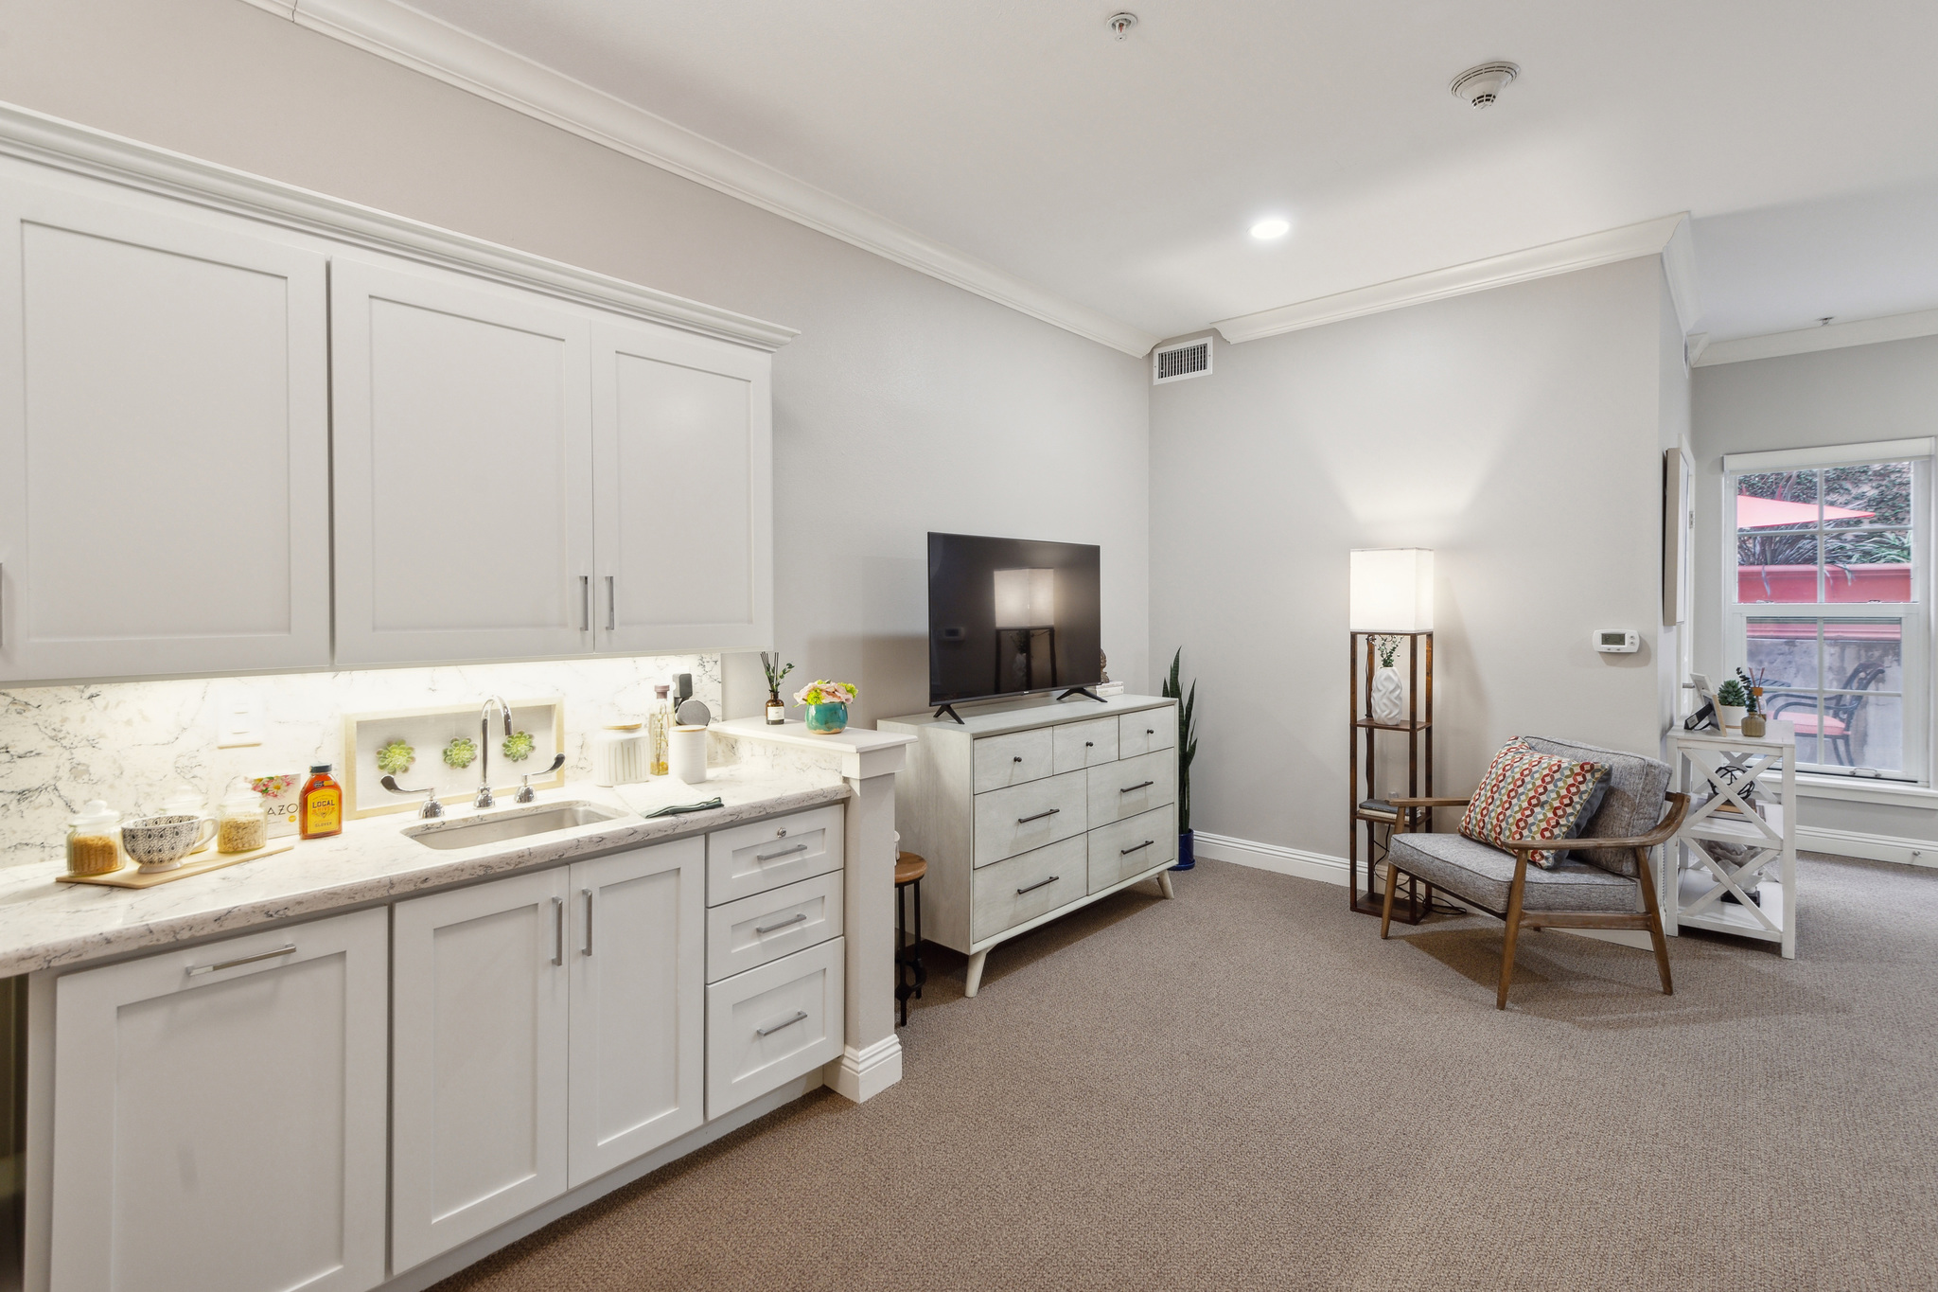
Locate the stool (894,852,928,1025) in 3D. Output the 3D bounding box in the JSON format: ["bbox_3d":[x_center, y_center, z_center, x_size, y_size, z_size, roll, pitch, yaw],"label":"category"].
[{"bbox_3d":[-0.283,0.966,2.866,0.300,0.495,0.300,2,3,42],"label":"stool"}]

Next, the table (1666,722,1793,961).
[{"bbox_3d":[3.305,0.767,3.726,0.384,0.820,0.864,2,2,42],"label":"table"}]

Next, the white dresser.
[{"bbox_3d":[0.311,0.726,3.617,0.480,0.910,1.410,2,3,42],"label":"white dresser"}]

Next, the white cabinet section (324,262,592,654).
[{"bbox_3d":[-1.234,-0.389,2.059,0.314,0.829,0.534,2,2,42],"label":"white cabinet section"}]

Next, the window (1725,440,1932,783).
[{"bbox_3d":[4.649,-0.184,4.685,0.796,1.788,0.100,2,2,43],"label":"window"}]

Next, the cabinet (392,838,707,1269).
[{"bbox_3d":[-1.062,0.795,2.016,0.600,0.700,0.630,2,3,42],"label":"cabinet"}]

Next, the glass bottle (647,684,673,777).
[{"bbox_3d":[-0.917,0.245,2.557,0.060,0.270,0.060,2,2,43],"label":"glass bottle"}]

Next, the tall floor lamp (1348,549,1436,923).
[{"bbox_3d":[1.878,0.379,3.821,0.262,1.590,0.262,2,3,42],"label":"tall floor lamp"}]

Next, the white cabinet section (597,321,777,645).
[{"bbox_3d":[-0.878,-0.412,2.457,0.314,0.845,0.536,2,2,42],"label":"white cabinet section"}]

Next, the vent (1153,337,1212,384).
[{"bbox_3d":[1.140,-1.517,4.595,0.348,0.196,0.025,2,3,42],"label":"vent"}]

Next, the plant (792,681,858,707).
[{"bbox_3d":[-0.429,0.143,2.585,0.165,0.080,0.175,0,2,0],"label":"plant"}]

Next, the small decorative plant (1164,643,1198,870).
[{"bbox_3d":[1.096,0.571,4.502,0.190,1.136,0.190,2,2,43],"label":"small decorative plant"}]

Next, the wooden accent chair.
[{"bbox_3d":[2.120,0.794,3.253,0.823,0.811,0.660,0,2,-9],"label":"wooden accent chair"}]

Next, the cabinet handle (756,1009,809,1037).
[{"bbox_3d":[-0.482,0.978,2.230,0.032,0.013,0.154,2,2,43],"label":"cabinet handle"}]

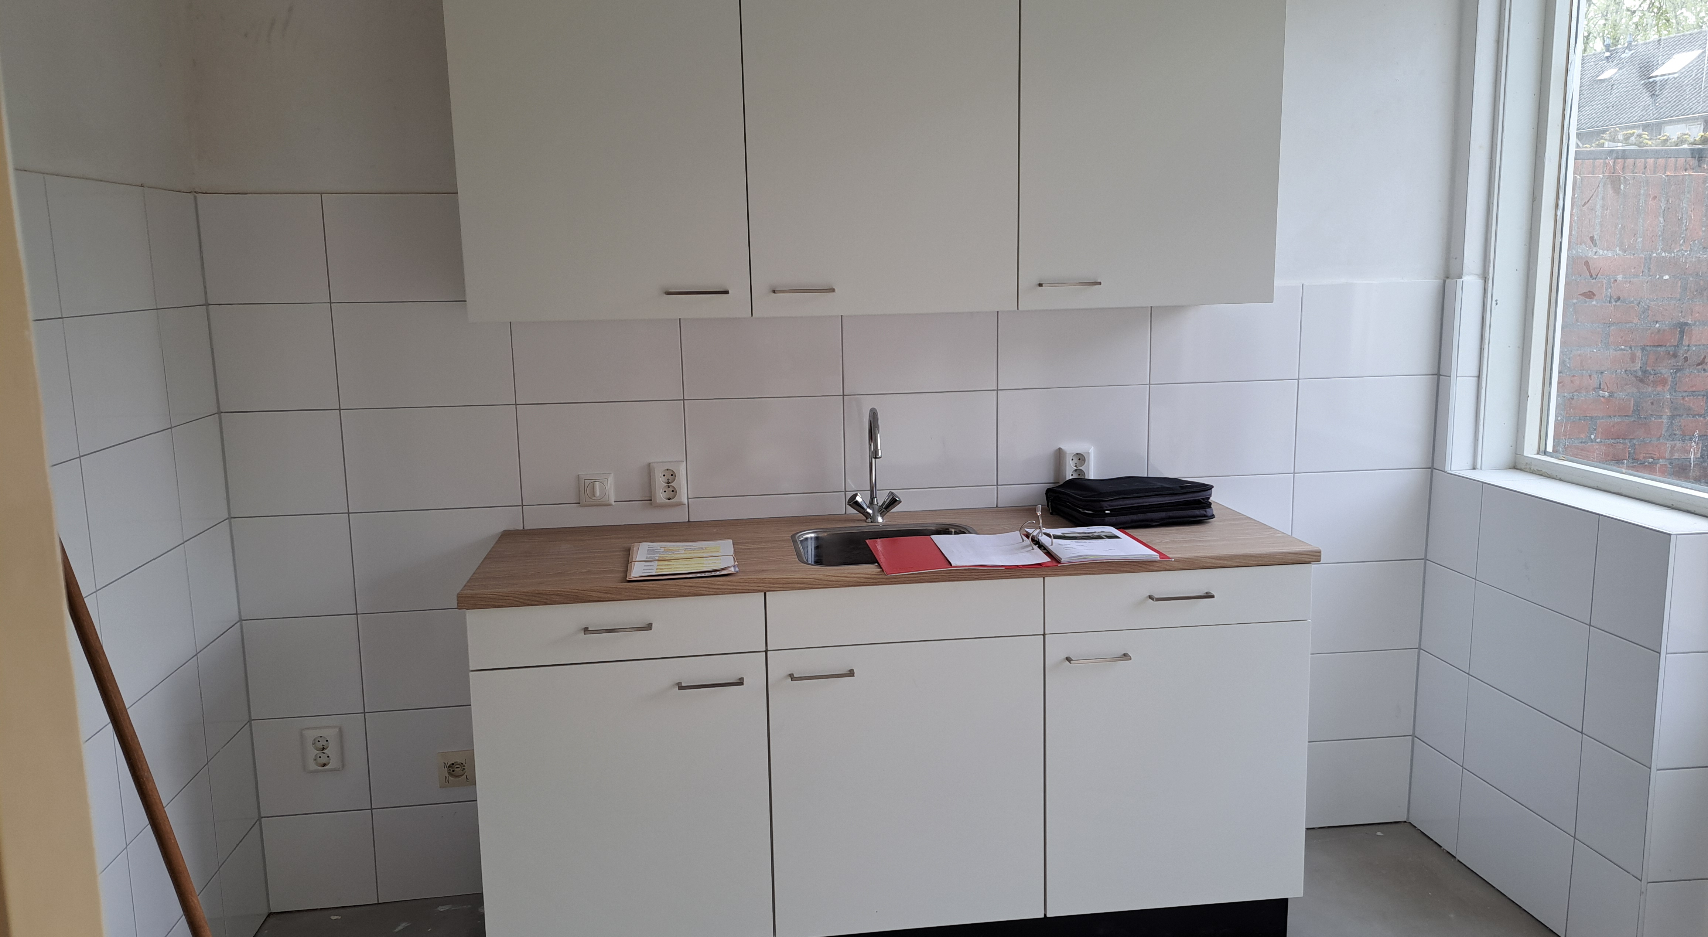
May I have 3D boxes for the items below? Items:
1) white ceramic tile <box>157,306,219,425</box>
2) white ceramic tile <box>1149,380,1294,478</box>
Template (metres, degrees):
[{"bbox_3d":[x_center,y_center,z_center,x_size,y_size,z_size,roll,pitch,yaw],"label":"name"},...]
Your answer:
[{"bbox_3d":[-1.481,-0.232,2.633,0.010,0.250,0.266,-2,9,-8],"label":"white ceramic tile"},{"bbox_3d":[0.961,-0.099,3.090,0.396,0.249,0.014,-2,10,-7],"label":"white ceramic tile"}]

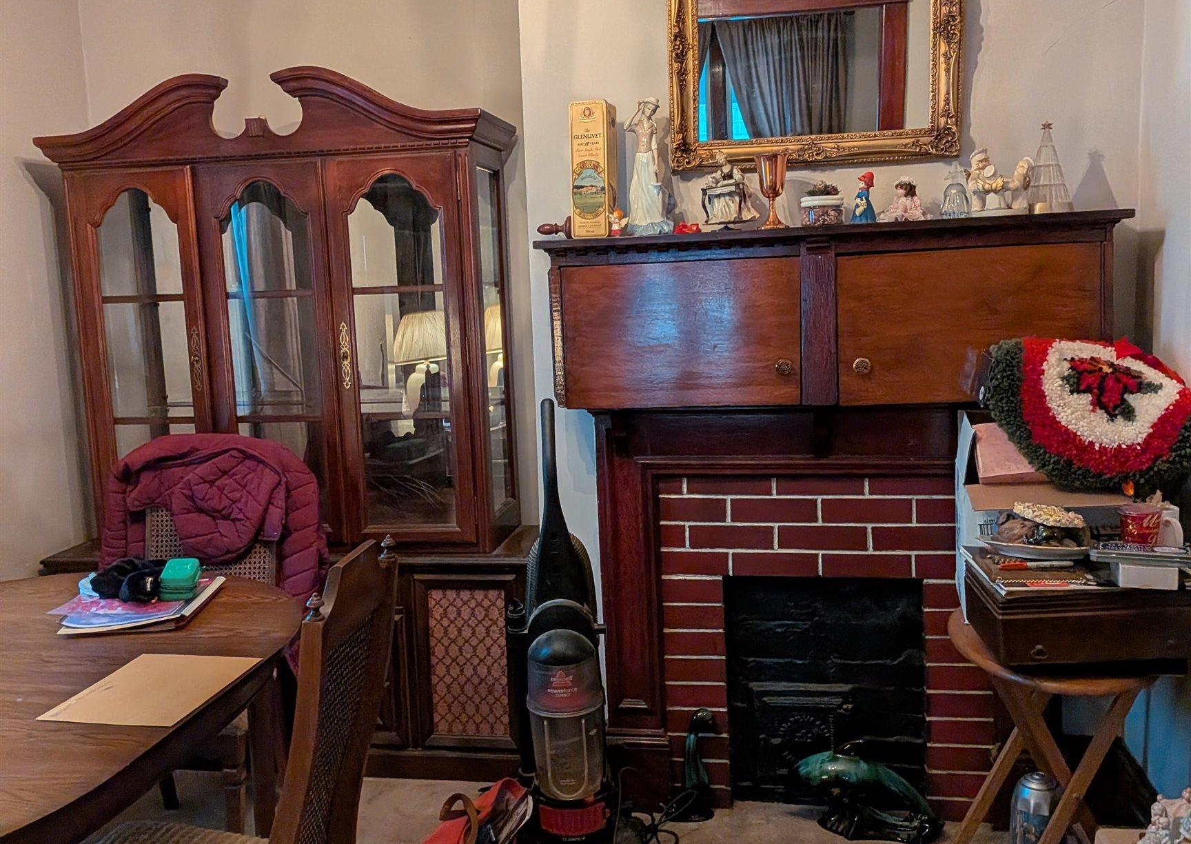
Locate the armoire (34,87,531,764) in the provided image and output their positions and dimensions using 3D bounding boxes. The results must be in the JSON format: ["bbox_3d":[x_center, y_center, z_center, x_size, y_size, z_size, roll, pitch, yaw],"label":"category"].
[{"bbox_3d":[-0.848,0.016,3.163,1.390,1.927,0.440,-1,7,8],"label":"armoire"}]

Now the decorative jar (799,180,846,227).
[{"bbox_3d":[0.500,-0.479,2.424,0.094,0.102,0.094,-1,8,9],"label":"decorative jar"}]

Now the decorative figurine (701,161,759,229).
[{"bbox_3d":[0.299,-0.503,2.456,0.120,0.149,0.085,1,9,19],"label":"decorative figurine"}]

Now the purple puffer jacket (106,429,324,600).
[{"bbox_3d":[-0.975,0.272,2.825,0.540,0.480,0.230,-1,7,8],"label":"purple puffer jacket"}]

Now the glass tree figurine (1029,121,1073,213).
[{"bbox_3d":[0.965,-0.539,2.337,0.088,0.188,0.088,-1,8,9],"label":"glass tree figurine"}]

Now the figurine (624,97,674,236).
[{"bbox_3d":[0.126,-0.590,2.559,0.117,0.318,0.090,-2,7,5],"label":"figurine"}]

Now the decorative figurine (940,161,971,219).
[{"bbox_3d":[0.778,-0.500,2.382,0.065,0.121,0.065,-1,8,9],"label":"decorative figurine"}]

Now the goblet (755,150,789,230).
[{"bbox_3d":[0.403,-0.523,2.512,0.080,0.174,0.080,-1,7,11],"label":"goblet"}]

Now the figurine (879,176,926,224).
[{"bbox_3d":[0.669,-0.485,2.401,0.088,0.102,0.085,3,10,33],"label":"figurine"}]

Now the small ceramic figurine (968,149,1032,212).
[{"bbox_3d":[0.870,-0.514,2.366,0.129,0.139,0.075,-1,8,9],"label":"small ceramic figurine"}]

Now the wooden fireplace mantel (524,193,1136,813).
[{"bbox_3d":[0.539,0.273,2.609,1.277,1.440,0.260,-1,7,11],"label":"wooden fireplace mantel"}]

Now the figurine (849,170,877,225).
[{"bbox_3d":[0.601,-0.501,2.475,0.060,0.124,0.055,-7,9,-36],"label":"figurine"}]

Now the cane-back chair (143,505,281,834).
[{"bbox_3d":[-0.944,0.560,2.532,0.490,0.955,0.530,-1,8,9],"label":"cane-back chair"}]

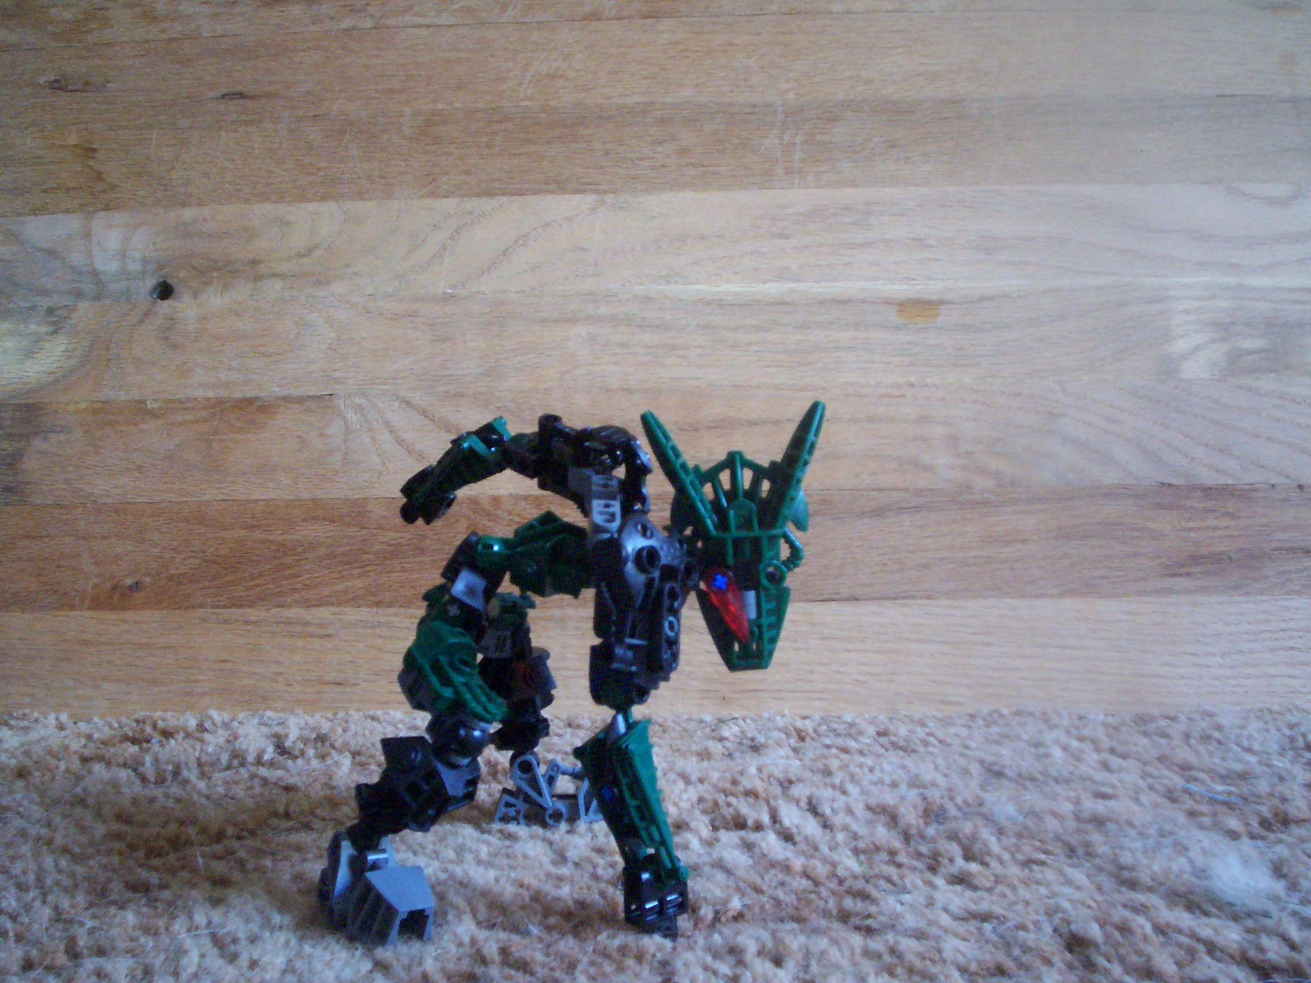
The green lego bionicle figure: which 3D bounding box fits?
[{"bbox_3d":[-0.021,0.050,0.439,0.141,0.154,0.152,0,2,25],"label":"green lego bionicle figure"}]

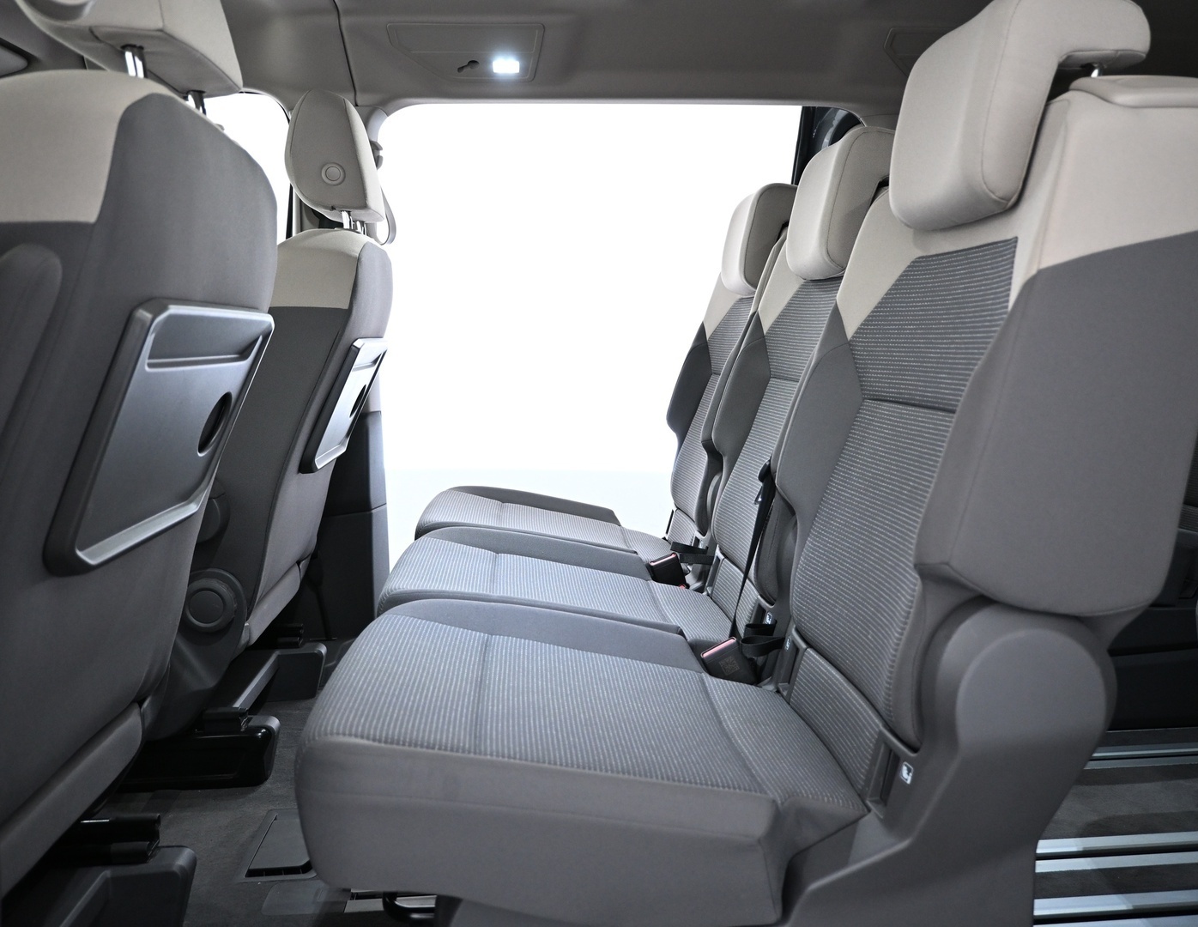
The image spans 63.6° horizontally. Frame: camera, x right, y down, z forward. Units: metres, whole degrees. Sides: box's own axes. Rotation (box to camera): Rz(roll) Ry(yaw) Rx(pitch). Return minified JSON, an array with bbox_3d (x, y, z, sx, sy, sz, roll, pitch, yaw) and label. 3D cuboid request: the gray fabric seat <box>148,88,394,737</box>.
[{"bbox_3d":[-0.785,-0.078,1.728,0.810,1.143,0.531,-1,7,-5],"label":"gray fabric seat"}]

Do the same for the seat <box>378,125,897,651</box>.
[{"bbox_3d":[0.082,0.035,1.390,0.742,1.015,0.441,-1,7,-5],"label":"seat"}]

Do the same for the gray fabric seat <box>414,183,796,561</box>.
[{"bbox_3d":[0.046,-0.021,1.831,0.742,1.015,0.441,-1,7,-5],"label":"gray fabric seat"}]

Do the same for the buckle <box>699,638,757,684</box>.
[{"bbox_3d":[0.161,0.255,1.202,0.047,0.066,0.024,-27,9,-1],"label":"buckle"}]

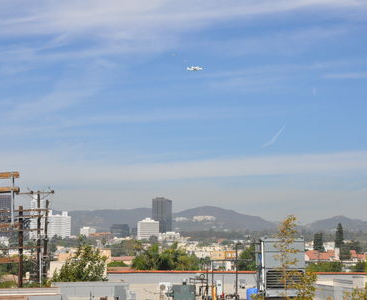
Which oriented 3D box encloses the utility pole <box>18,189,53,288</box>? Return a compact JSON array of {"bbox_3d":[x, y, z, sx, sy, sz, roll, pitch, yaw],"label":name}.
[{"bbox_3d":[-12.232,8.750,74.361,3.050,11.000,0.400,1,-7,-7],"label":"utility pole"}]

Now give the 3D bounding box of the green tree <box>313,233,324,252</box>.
[{"bbox_3d":[55.420,38.834,369.419,5.000,10.000,4.700,0,-7,0],"label":"green tree"}]

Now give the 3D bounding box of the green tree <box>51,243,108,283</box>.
[{"bbox_3d":[-7.616,10.250,65.593,4.200,7.000,4.000,0,-7,0],"label":"green tree"}]

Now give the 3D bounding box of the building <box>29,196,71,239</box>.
[{"bbox_3d":[-202.197,106.657,1355.640,62.000,75.000,38.000,1,-7,-12],"label":"building"}]

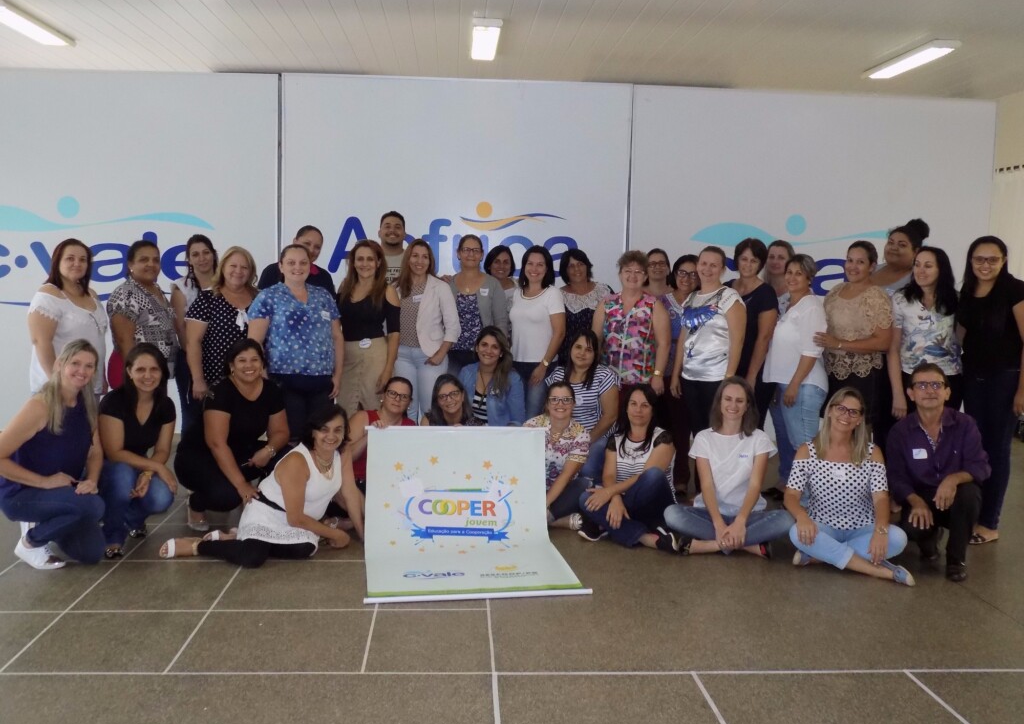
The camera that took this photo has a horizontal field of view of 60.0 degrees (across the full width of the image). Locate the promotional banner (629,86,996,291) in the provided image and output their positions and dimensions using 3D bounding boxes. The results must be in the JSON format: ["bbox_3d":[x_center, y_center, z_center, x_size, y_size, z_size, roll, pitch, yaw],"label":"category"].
[{"bbox_3d":[2.625,-0.810,7.845,3.246,3.038,0.070,1,6,-4],"label":"promotional banner"}]

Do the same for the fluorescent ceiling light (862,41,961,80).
[{"bbox_3d":[3.452,-2.612,7.712,0.215,0.075,1.230,1,6,-4],"label":"fluorescent ceiling light"}]

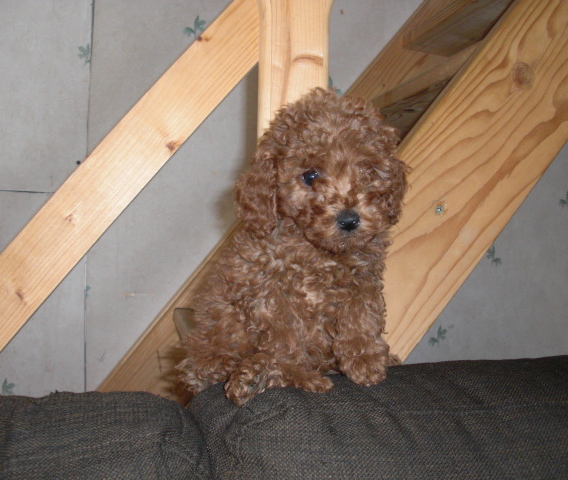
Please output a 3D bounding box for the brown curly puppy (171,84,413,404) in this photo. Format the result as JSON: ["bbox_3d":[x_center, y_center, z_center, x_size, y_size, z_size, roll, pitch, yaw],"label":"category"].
[{"bbox_3d":[0.006,0.006,0.640,0.160,0.270,0.195,-1,3,-35],"label":"brown curly puppy"}]

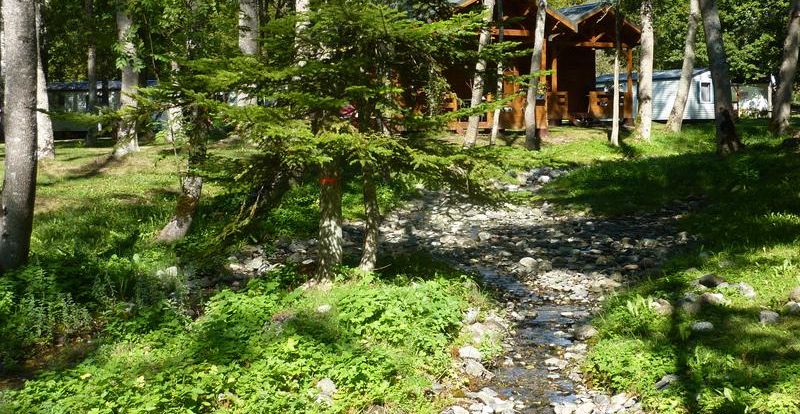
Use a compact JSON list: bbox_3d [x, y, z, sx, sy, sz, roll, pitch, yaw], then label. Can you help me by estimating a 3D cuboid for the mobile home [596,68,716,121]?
[{"bbox_3d":[13.799,-5.929,55.723,3.400,2.950,6.900,-5,6,-41],"label":"mobile home"}]

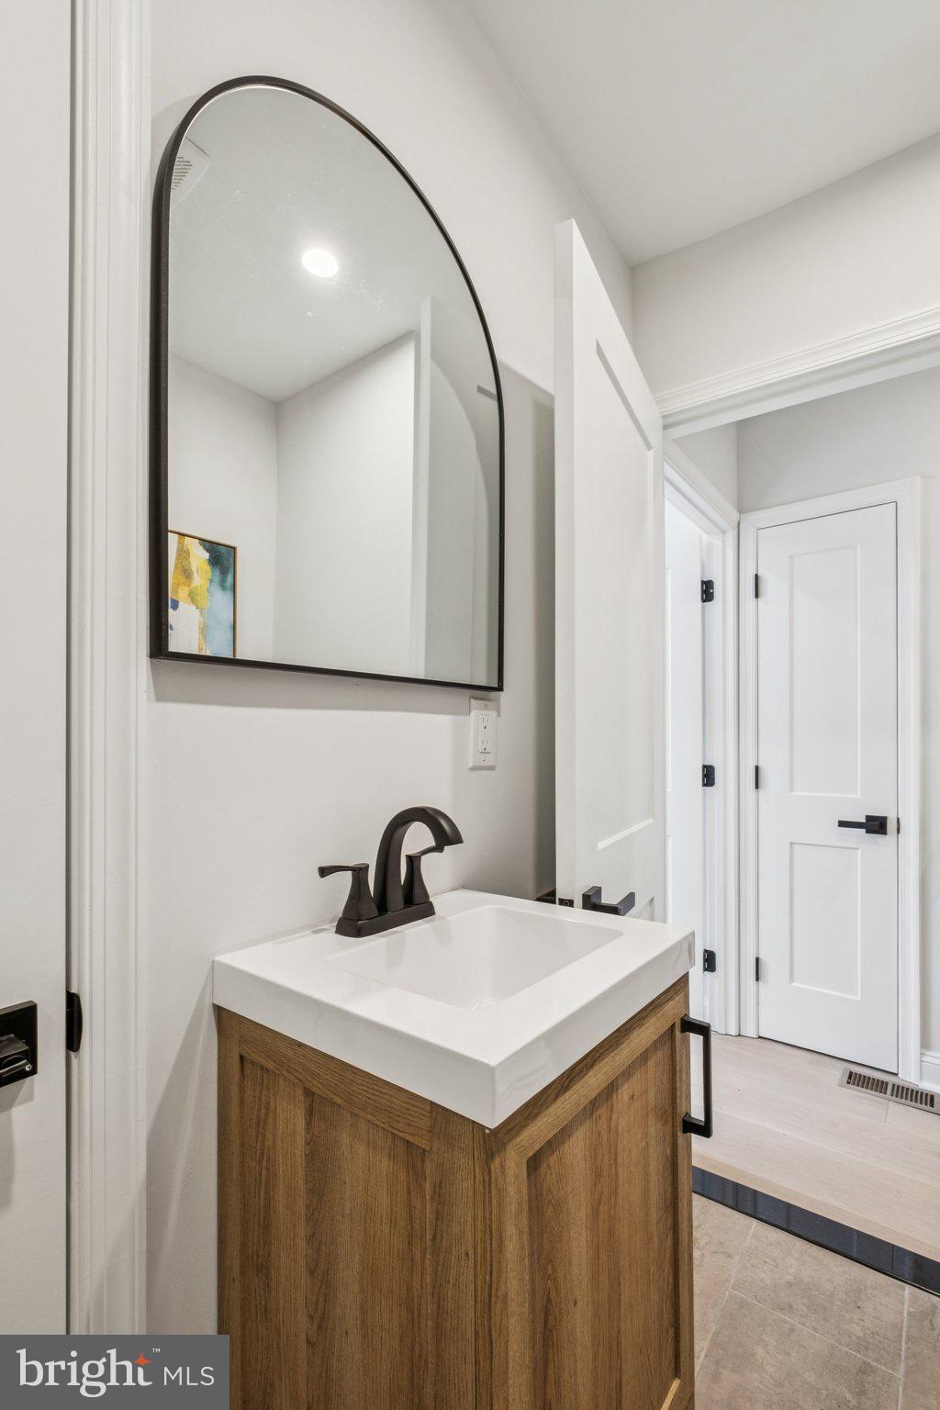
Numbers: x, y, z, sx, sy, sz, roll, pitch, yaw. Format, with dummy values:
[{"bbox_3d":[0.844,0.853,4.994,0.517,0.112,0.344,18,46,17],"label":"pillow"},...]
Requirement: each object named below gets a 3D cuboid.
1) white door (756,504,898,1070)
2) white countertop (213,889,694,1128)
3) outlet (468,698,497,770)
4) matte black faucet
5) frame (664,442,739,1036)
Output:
[{"bbox_3d":[1.364,0.294,2.260,0.465,2.040,0.042,-1,-2,38],"label":"white door"},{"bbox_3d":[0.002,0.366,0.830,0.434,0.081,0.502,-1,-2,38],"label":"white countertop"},{"bbox_3d":[0.025,0.059,1.192,0.012,0.131,0.084,-1,-2,38],"label":"outlet"},{"bbox_3d":[-0.082,0.239,0.899,0.162,0.178,0.258,-1,-2,38],"label":"matte black faucet"},{"bbox_3d":[0.797,0.255,2.119,0.121,2.116,0.889,-1,-2,38],"label":"frame"}]

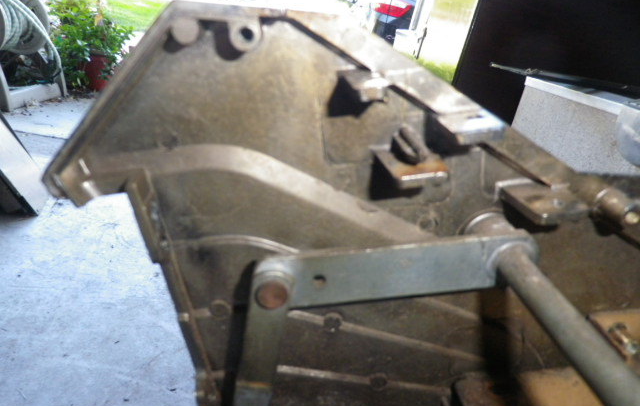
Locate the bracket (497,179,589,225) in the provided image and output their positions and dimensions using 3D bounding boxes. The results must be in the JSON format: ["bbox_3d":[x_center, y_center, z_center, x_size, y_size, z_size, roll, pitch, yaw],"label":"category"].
[{"bbox_3d":[0.192,-0.003,0.402,0.038,0.013,0.076,-9,19,1],"label":"bracket"}]

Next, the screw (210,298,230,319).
[{"bbox_3d":[-0.102,0.110,0.467,0.020,0.020,0.007,-9,19,1],"label":"screw"}]

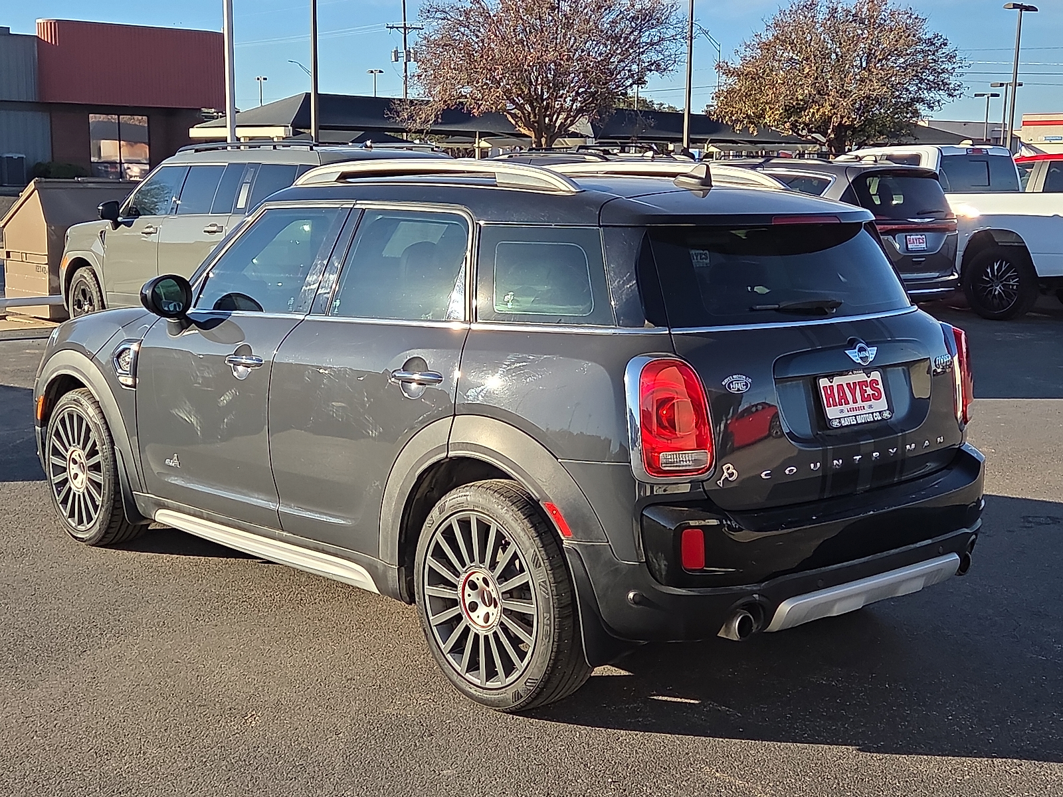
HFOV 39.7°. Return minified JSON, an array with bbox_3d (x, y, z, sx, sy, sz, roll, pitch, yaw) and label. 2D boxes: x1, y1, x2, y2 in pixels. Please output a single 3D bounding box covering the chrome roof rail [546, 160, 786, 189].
[{"bbox_3d":[0.396,-0.843,5.612,0.075,0.100,1.550,-7,11,-41],"label":"chrome roof rail"}]

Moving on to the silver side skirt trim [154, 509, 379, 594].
[{"bbox_3d":[-0.967,0.524,5.255,0.085,0.115,1.520,-7,11,-41],"label":"silver side skirt trim"}]

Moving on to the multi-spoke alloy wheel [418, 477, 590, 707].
[{"bbox_3d":[-0.070,0.576,4.366,0.230,0.675,0.675,-7,11,-41],"label":"multi-spoke alloy wheel"}]

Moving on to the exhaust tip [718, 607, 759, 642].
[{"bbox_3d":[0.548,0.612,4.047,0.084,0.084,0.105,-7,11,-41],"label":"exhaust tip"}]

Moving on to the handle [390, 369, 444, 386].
[{"bbox_3d":[-0.346,-0.061,4.446,0.048,0.043,0.243,-7,7,-41],"label":"handle"}]

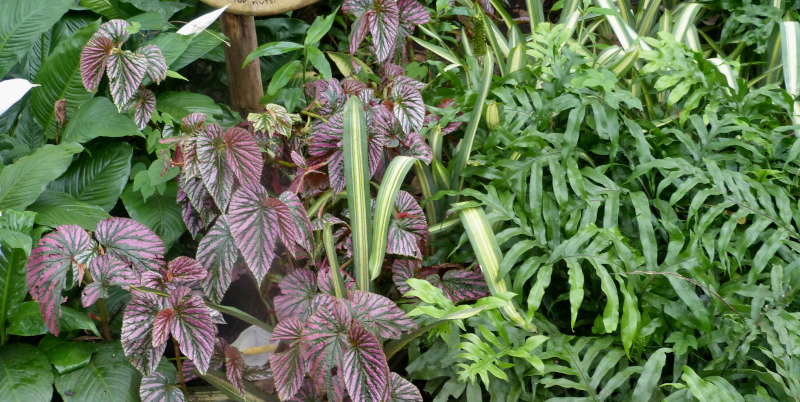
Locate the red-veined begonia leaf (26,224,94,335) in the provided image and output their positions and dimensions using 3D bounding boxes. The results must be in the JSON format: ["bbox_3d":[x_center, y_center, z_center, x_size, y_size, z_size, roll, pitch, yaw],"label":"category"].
[{"bbox_3d":[-0.590,0.140,2.126,0.120,0.198,0.060,8,-3,15],"label":"red-veined begonia leaf"}]

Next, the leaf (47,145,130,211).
[{"bbox_3d":[-0.627,-0.048,2.450,0.124,0.060,0.182,34,64,9],"label":"leaf"}]

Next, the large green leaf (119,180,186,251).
[{"bbox_3d":[-0.523,0.035,2.550,0.136,0.060,0.172,-5,71,-7],"label":"large green leaf"}]

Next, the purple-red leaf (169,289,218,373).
[{"bbox_3d":[-0.397,0.250,2.300,0.090,0.170,0.050,-18,-4,-14],"label":"purple-red leaf"}]

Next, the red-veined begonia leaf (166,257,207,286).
[{"bbox_3d":[-0.414,0.137,2.330,0.078,0.045,0.062,0,65,-5],"label":"red-veined begonia leaf"}]

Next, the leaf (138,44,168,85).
[{"bbox_3d":[-0.558,-0.307,2.700,0.070,0.095,0.040,-12,-2,-16],"label":"leaf"}]

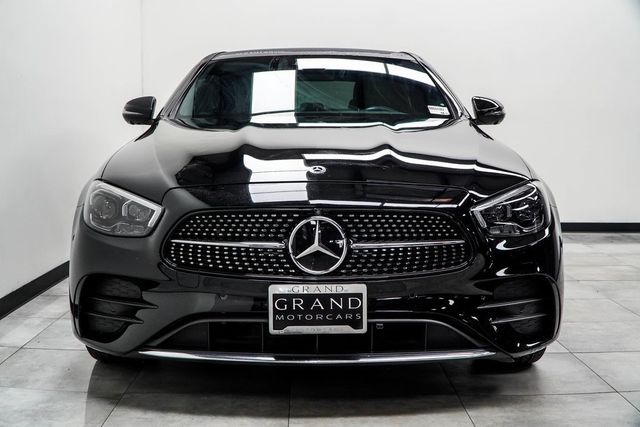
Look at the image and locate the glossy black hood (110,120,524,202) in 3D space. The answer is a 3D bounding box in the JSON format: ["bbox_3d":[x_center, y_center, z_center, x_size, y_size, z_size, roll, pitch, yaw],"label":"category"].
[{"bbox_3d":[-0.018,-0.231,2.924,1.630,0.280,1.290,0,7,-1],"label":"glossy black hood"}]

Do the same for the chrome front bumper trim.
[{"bbox_3d":[-0.012,0.470,2.298,1.210,0.045,0.130,0,7,-1],"label":"chrome front bumper trim"}]

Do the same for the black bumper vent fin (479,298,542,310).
[{"bbox_3d":[0.661,0.316,2.401,0.270,0.030,0.070,-3,7,-22],"label":"black bumper vent fin"}]

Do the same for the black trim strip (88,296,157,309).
[{"bbox_3d":[-0.685,0.311,2.400,0.275,0.030,0.070,3,7,20],"label":"black trim strip"}]

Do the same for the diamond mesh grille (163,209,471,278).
[{"bbox_3d":[-0.011,0.093,2.273,1.020,0.225,0.150,0,7,-1],"label":"diamond mesh grille"}]

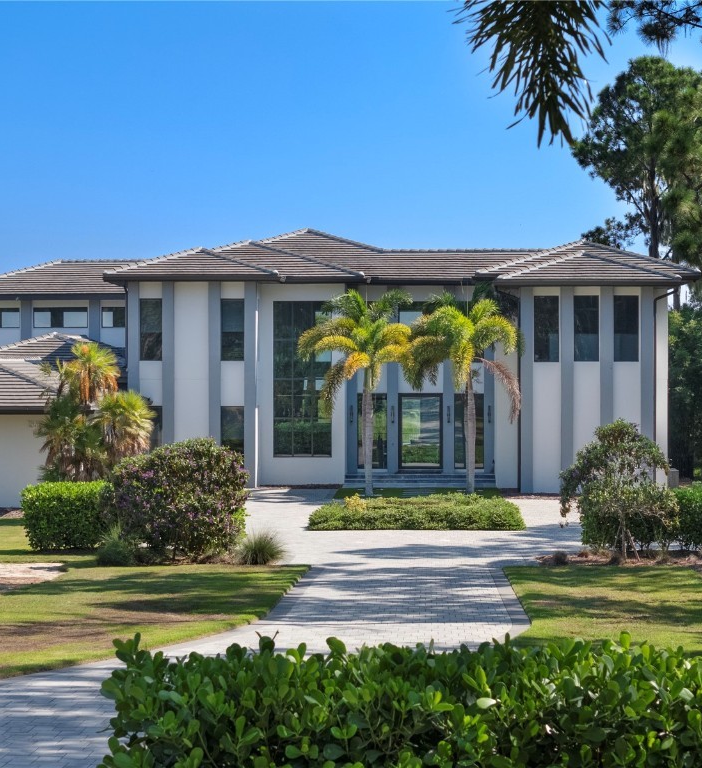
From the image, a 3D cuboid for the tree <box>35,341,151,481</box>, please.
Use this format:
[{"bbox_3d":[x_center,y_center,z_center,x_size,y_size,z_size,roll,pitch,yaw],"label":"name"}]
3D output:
[{"bbox_3d":[-6.900,1.120,55.500,3.100,4.500,2.900,0,0,2],"label":"tree"}]

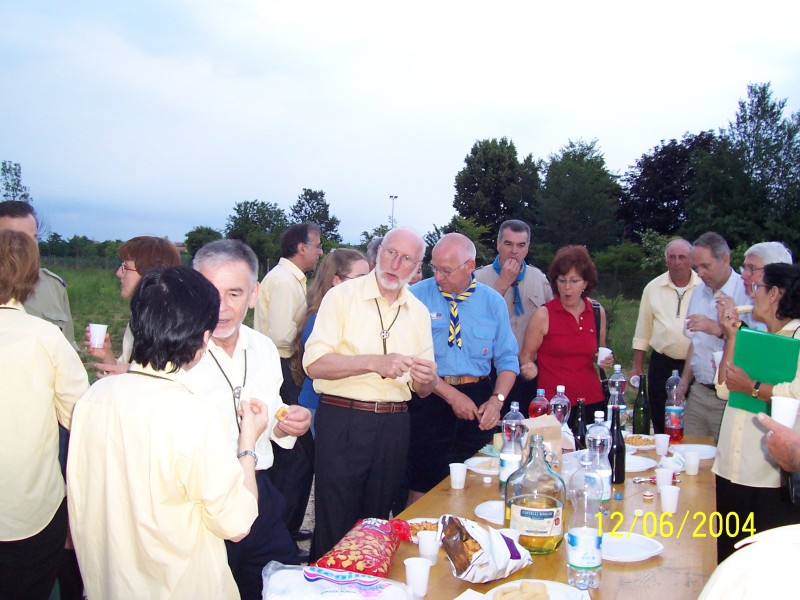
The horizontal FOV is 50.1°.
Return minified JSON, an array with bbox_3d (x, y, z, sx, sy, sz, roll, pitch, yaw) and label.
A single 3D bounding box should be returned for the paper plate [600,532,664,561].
[{"bbox_3d":[0.614,0.702,2.443,0.262,0.022,0.262,0,3,0],"label":"paper plate"}]

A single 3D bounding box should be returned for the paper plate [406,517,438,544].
[{"bbox_3d":[0.086,0.695,2.587,0.240,0.024,0.240,0,3,0],"label":"paper plate"}]

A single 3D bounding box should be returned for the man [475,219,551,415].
[{"bbox_3d":[0.551,0.498,4.195,0.540,1.779,0.400,0,3,9],"label":"man"}]

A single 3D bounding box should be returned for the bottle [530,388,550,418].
[{"bbox_3d":[0.567,0.505,3.454,0.088,0.310,0.088,0,3,0],"label":"bottle"}]

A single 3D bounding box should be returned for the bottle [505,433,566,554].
[{"bbox_3d":[0.390,0.550,2.443,0.172,0.325,0.172,0,3,9],"label":"bottle"}]

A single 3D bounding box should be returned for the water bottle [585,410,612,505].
[{"bbox_3d":[0.660,0.537,2.838,0.088,0.327,0.088,1,2,0],"label":"water bottle"}]

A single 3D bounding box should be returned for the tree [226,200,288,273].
[{"bbox_3d":[-8.726,-3.554,52.127,4.200,5.001,4.000,0,3,0],"label":"tree"}]

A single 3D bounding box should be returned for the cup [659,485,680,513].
[{"bbox_3d":[0.888,0.656,2.811,0.067,0.081,0.067,0,3,0],"label":"cup"}]

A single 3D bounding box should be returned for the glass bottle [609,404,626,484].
[{"bbox_3d":[0.825,0.546,3.244,0.073,0.287,0.073,1,2,0],"label":"glass bottle"}]

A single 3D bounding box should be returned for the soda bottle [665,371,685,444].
[{"bbox_3d":[1.308,0.506,4.068,0.089,0.331,0.089,1,2,0],"label":"soda bottle"}]

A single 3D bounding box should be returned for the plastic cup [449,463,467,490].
[{"bbox_3d":[0.212,0.640,3.102,0.064,0.082,0.064,1,2,0],"label":"plastic cup"}]

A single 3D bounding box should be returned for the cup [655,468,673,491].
[{"bbox_3d":[0.943,0.646,3.053,0.066,0.081,0.066,1,3,17],"label":"cup"}]

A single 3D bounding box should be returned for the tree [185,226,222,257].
[{"bbox_3d":[-13.788,-3.308,60.094,2.800,3.702,2.700,0,3,0],"label":"tree"}]

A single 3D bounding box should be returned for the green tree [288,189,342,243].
[{"bbox_3d":[-7.025,-5.198,71.859,4.800,8.200,4.800,1,2,0],"label":"green tree"}]

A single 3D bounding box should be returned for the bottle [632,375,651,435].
[{"bbox_3d":[1.138,0.496,4.011,0.079,0.295,0.079,1,3,16],"label":"bottle"}]

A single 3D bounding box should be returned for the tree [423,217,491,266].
[{"bbox_3d":[2.821,-1.947,41.928,3.500,4.200,3.500,1,2,0],"label":"tree"}]

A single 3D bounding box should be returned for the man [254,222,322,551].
[{"bbox_3d":[-0.591,0.474,4.534,0.380,1.760,0.480,-1,3,-10],"label":"man"}]

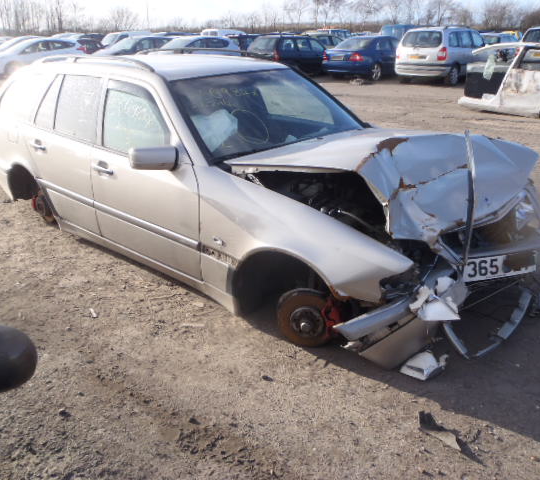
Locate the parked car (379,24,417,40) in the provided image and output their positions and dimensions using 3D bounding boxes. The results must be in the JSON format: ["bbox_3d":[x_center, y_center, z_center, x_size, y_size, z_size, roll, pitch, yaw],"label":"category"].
[{"bbox_3d":[7.927,-10.913,28.839,4.700,1.960,1.850,-19,28,-39],"label":"parked car"}]

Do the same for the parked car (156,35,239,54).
[{"bbox_3d":[-3.252,-7.356,20.733,1.730,1.470,4.150,19,29,41],"label":"parked car"}]

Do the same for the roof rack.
[{"bbox_3d":[-1.259,-1.213,3.532,1.560,0.090,0.050,18,28,39],"label":"roof rack"}]

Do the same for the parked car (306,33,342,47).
[{"bbox_3d":[2.579,-9.862,26.858,1.730,1.550,4.350,18,28,38],"label":"parked car"}]

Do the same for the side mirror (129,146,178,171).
[{"bbox_3d":[-0.597,-0.427,2.672,0.225,0.125,0.115,-17,27,-36],"label":"side mirror"}]

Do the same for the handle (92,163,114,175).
[{"bbox_3d":[-1.018,-0.428,3.148,0.220,0.045,0.050,18,28,39],"label":"handle"}]

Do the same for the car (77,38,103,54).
[{"bbox_3d":[-9.005,-9.205,25.674,1.740,1.440,4.300,18,28,39],"label":"car"}]

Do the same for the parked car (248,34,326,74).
[{"bbox_3d":[1.184,-8.035,22.313,1.740,1.480,4.500,18,28,38],"label":"parked car"}]

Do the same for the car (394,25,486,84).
[{"bbox_3d":[5.923,-6.084,17.034,1.740,1.670,4.300,18,28,38],"label":"car"}]

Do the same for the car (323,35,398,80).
[{"bbox_3d":[3.817,-6.449,18.264,4.520,1.430,1.730,-20,29,-41],"label":"car"}]

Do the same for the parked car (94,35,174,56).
[{"bbox_3d":[-5.476,-7.765,21.844,1.750,1.470,4.250,19,29,41],"label":"parked car"}]

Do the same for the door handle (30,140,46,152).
[{"bbox_3d":[-1.699,-0.684,3.780,0.195,0.055,0.045,18,28,40],"label":"door handle"}]

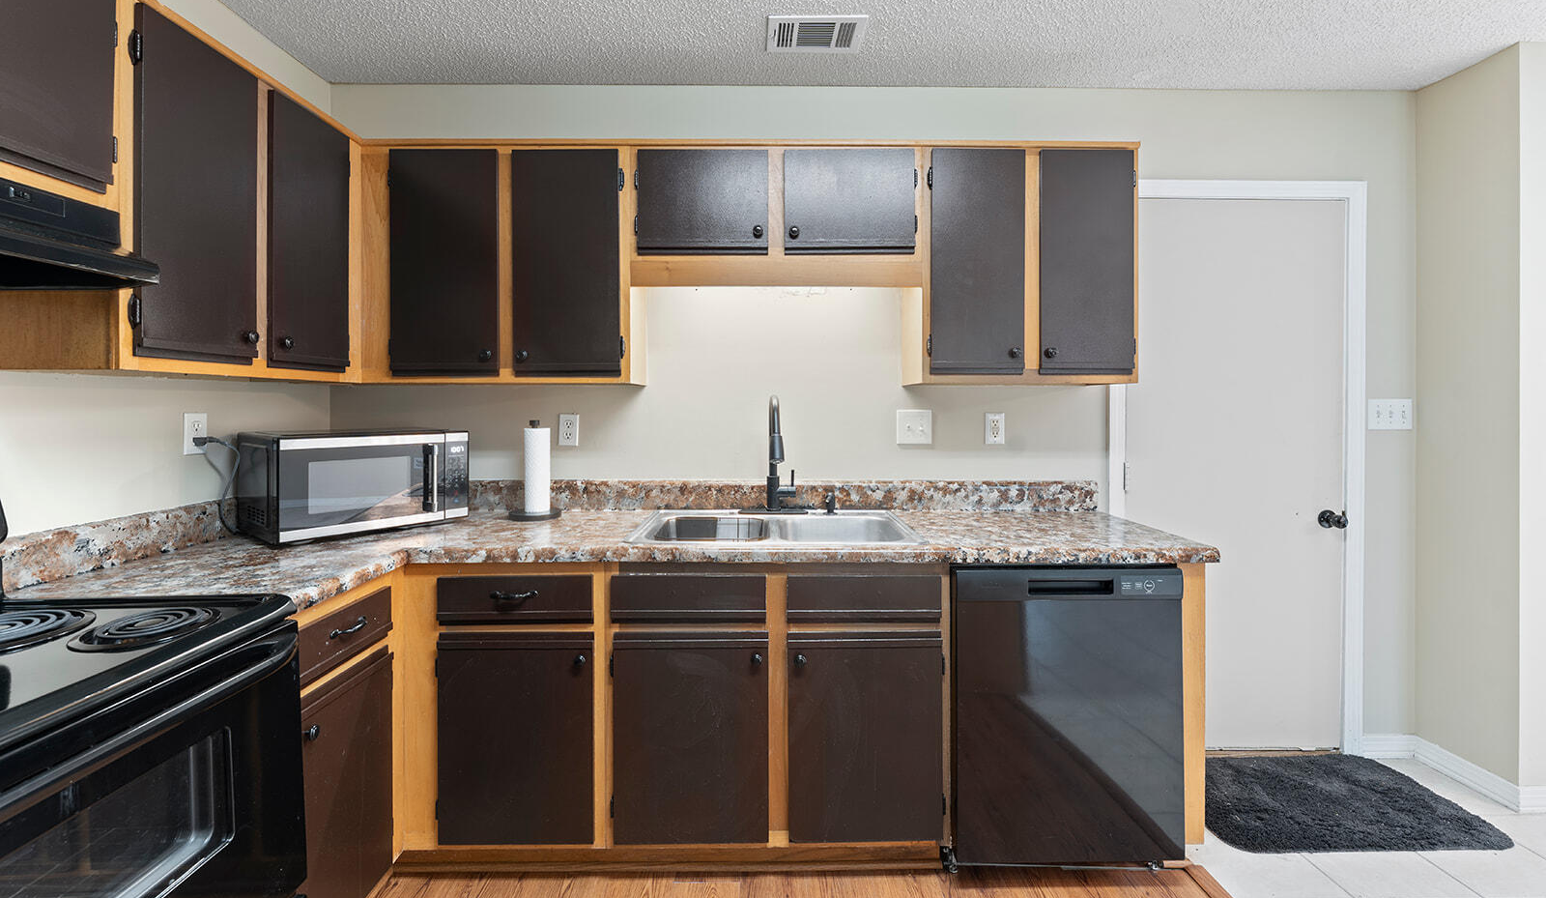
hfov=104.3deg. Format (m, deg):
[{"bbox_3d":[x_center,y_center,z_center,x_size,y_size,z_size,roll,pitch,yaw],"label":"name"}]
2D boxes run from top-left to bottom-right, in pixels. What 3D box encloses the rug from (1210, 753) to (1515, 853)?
[{"bbox_3d":[1.715,1.125,1.950,0.830,0.025,0.500,0,1,-1],"label":"rug"}]

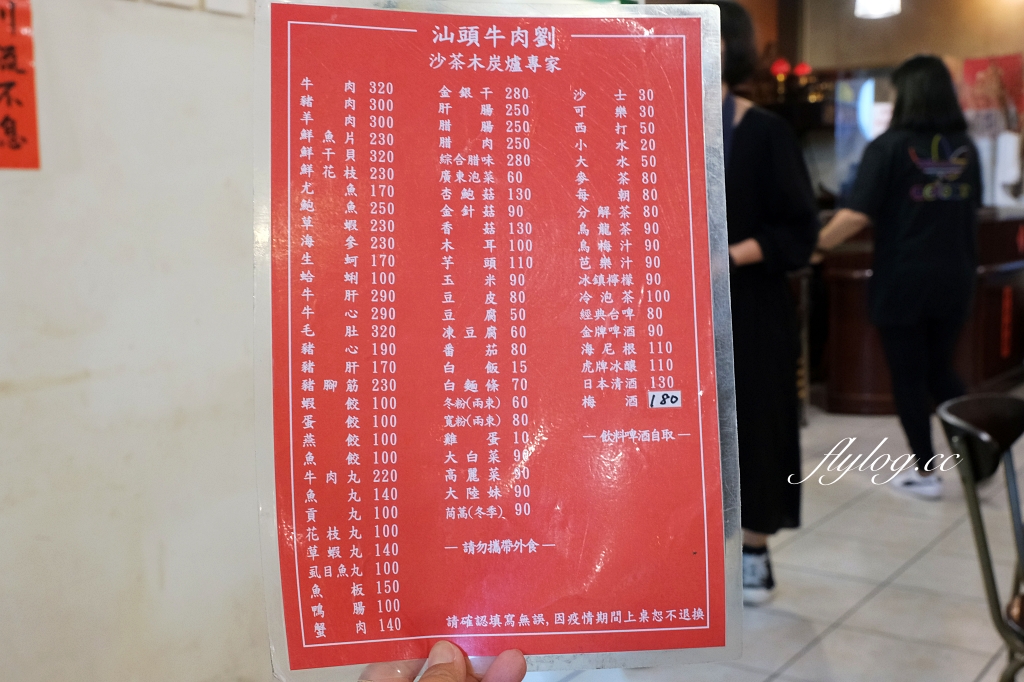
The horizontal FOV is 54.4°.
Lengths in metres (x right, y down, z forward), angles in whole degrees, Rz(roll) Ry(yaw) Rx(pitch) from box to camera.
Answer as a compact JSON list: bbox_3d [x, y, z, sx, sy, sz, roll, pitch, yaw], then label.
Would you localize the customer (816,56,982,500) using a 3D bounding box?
[{"bbox_3d":[1.515,-0.241,3.814,0.540,1.655,0.620,-3,5,-18],"label":"customer"}]

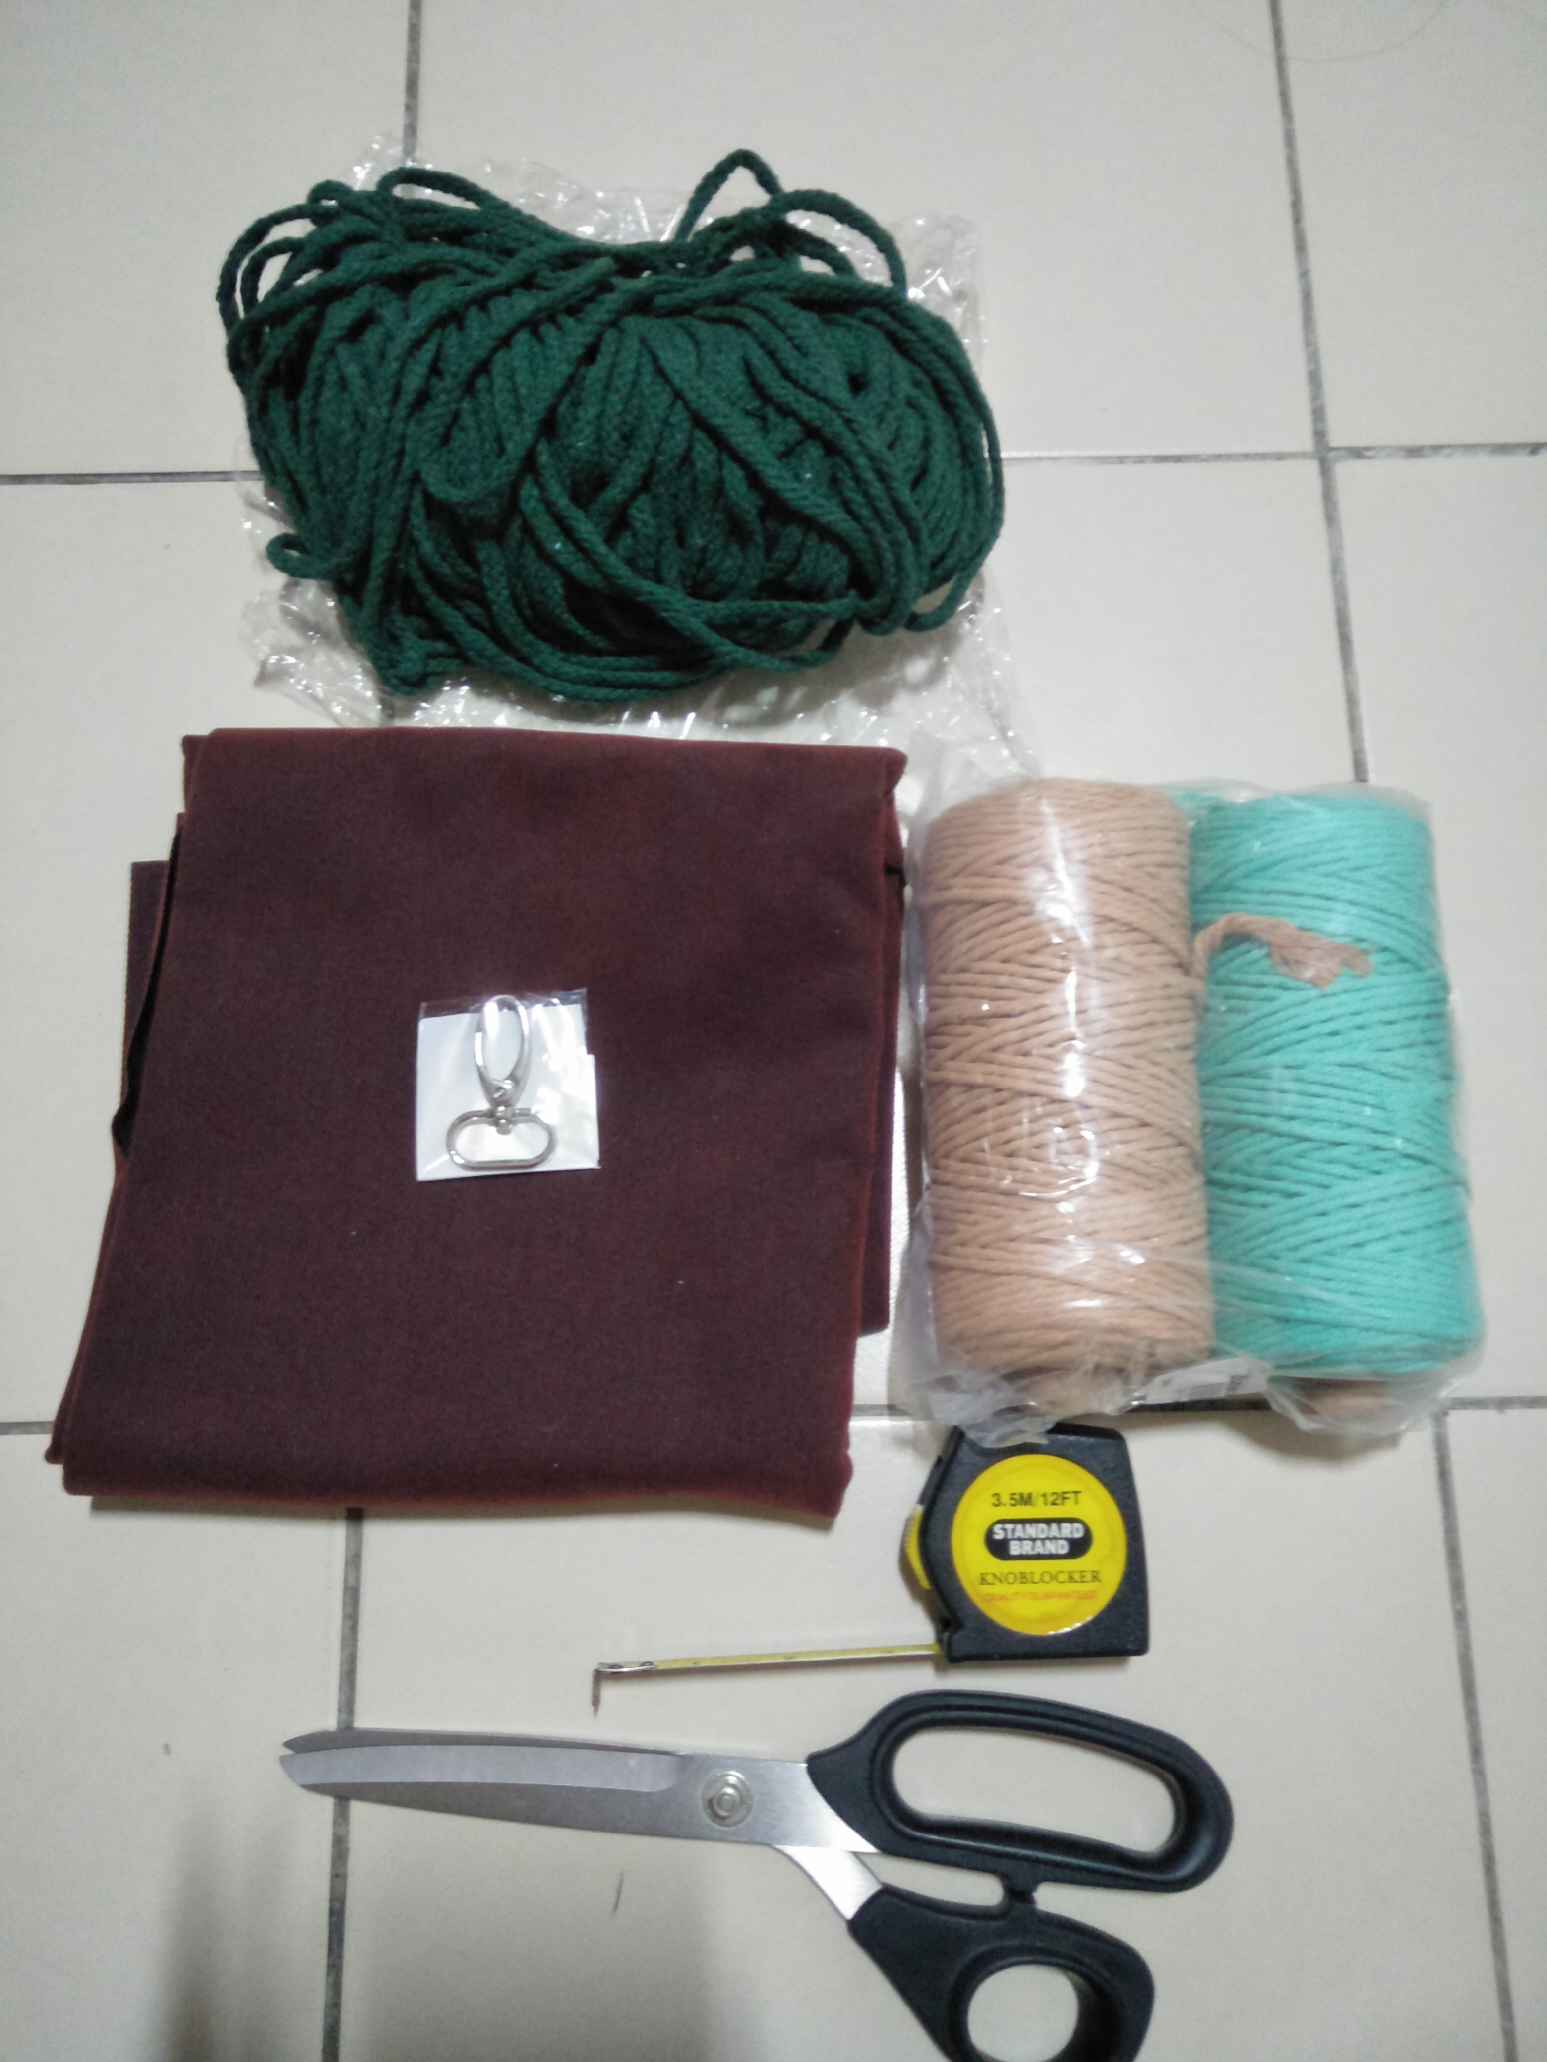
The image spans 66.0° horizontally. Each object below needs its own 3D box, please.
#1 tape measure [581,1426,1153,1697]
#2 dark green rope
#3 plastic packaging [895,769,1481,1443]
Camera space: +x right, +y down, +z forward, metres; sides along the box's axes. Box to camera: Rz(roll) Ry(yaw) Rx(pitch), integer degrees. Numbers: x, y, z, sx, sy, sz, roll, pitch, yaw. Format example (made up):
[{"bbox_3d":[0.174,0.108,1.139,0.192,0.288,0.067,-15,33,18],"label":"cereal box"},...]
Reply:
[{"bbox_3d":[0.022,0.140,0.315,0.140,0.033,0.062,-3,79,0],"label":"tape measure"},{"bbox_3d":[-0.053,-0.192,0.364,0.246,0.070,0.180,0,79,1],"label":"dark green rope"},{"bbox_3d":[0.110,0.021,0.319,0.144,0.072,0.169,0,79,1],"label":"plastic packaging"}]

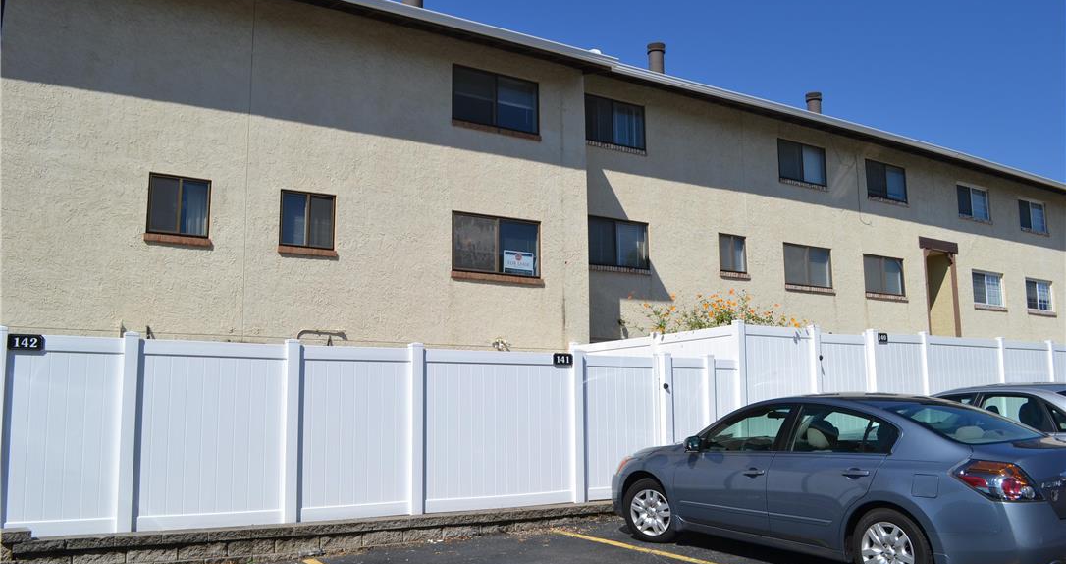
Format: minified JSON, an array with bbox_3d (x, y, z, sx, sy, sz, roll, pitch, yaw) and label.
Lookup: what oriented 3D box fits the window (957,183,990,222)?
[{"bbox_3d":[13.885,-2.482,25.201,1.804,0.994,0.100,4,-9,-32],"label":"window"}]

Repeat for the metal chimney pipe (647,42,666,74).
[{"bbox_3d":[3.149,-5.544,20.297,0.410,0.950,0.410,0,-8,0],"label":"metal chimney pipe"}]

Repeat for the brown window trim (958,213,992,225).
[{"bbox_3d":[13.598,-1.918,24.637,1.709,0.110,0.110,5,-10,-31],"label":"brown window trim"}]

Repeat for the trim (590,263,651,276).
[{"bbox_3d":[1.816,-0.233,17.166,1.826,0.116,0.130,4,-9,-32],"label":"trim"}]

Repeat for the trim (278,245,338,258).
[{"bbox_3d":[-3.512,-0.464,12.453,0.927,0.103,0.100,4,-9,-31],"label":"trim"}]

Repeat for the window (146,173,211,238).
[{"bbox_3d":[-5.126,-1.092,11.590,0.838,0.882,0.100,4,-9,-31],"label":"window"}]

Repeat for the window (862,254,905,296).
[{"bbox_3d":[9.689,-0.171,22.065,1.740,1.050,0.110,5,-10,-31],"label":"window"}]

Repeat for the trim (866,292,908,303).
[{"bbox_3d":[9.752,0.438,22.104,1.876,0.141,0.130,4,-9,-32],"label":"trim"}]

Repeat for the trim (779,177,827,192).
[{"bbox_3d":[7.023,-2.502,20.802,1.831,0.146,0.130,4,-9,-32],"label":"trim"}]

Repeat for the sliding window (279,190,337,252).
[{"bbox_3d":[-3.581,-0.981,12.704,0.868,0.887,0.100,4,-9,-32],"label":"sliding window"}]

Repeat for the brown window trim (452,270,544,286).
[{"bbox_3d":[-0.622,-0.054,14.172,1.864,0.104,0.100,4,-9,-31],"label":"brown window trim"}]

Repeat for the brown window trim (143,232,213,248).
[{"bbox_3d":[-5.098,-0.592,11.496,0.905,0.105,0.100,4,-9,-31],"label":"brown window trim"}]

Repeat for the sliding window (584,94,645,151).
[{"bbox_3d":[1.730,-3.487,17.537,1.847,1.031,0.100,4,-9,-31],"label":"sliding window"}]

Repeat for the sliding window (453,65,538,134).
[{"bbox_3d":[-0.675,-3.369,14.898,1.841,1.040,0.100,4,-9,-32],"label":"sliding window"}]

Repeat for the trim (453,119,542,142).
[{"bbox_3d":[-0.666,-2.751,14.656,1.853,0.110,0.110,5,-10,-31],"label":"trim"}]

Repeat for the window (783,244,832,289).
[{"bbox_3d":[7.069,-0.404,20.514,1.758,1.038,0.110,5,-10,-31],"label":"window"}]

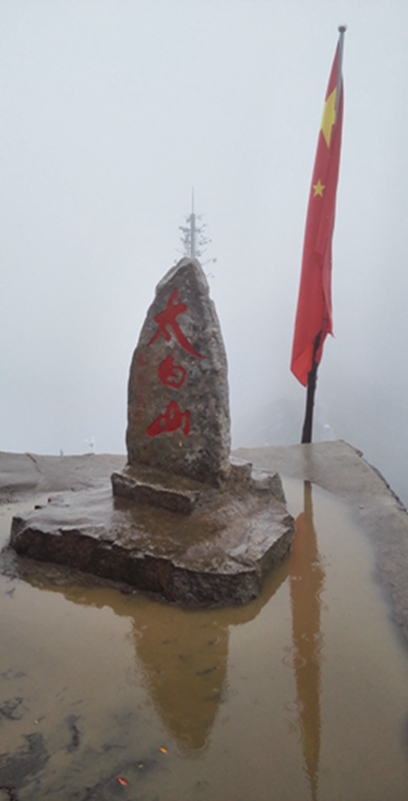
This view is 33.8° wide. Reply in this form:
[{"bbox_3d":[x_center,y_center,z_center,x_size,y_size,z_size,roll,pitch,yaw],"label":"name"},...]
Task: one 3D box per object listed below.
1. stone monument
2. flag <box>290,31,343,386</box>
[{"bbox_3d":[-0.168,0.018,3.484,1.378,1.480,1.204,7,15,31],"label":"stone monument"},{"bbox_3d":[0.825,-1.232,4.668,0.280,2.377,0.190,2,18,0],"label":"flag"}]

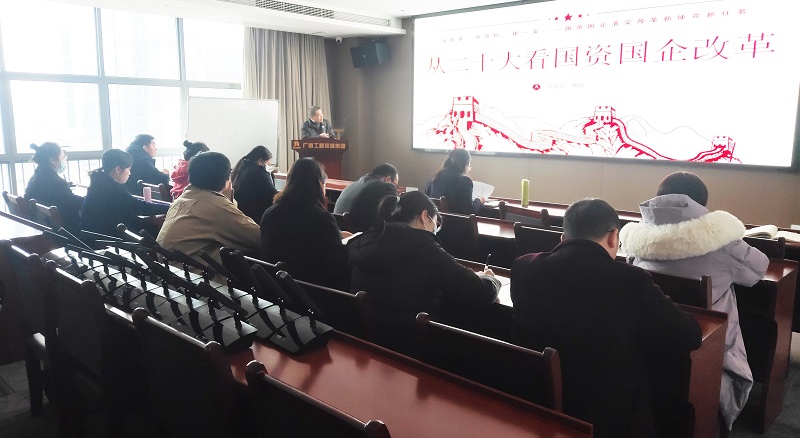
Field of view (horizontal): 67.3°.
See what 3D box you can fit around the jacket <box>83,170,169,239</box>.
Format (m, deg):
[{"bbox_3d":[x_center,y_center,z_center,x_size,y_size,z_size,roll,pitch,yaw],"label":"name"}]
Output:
[{"bbox_3d":[-1.892,0.018,4.103,0.523,0.671,0.671,8,12,40],"label":"jacket"}]

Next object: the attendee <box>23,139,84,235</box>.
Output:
[{"bbox_3d":[-3.157,-0.035,5.657,0.480,1.340,0.740,9,13,42],"label":"attendee"}]

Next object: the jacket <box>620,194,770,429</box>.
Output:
[{"bbox_3d":[1.366,0.409,2.849,0.640,1.260,0.800,9,13,43],"label":"jacket"}]

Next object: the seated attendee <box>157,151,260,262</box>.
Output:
[{"bbox_3d":[-0.950,0.269,3.551,0.640,1.280,0.800,9,13,43],"label":"seated attendee"}]

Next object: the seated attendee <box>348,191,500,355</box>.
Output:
[{"bbox_3d":[0.106,0.476,2.593,0.580,1.200,0.780,9,13,43],"label":"seated attendee"}]

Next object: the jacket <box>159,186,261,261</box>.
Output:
[{"bbox_3d":[-1.160,0.148,3.756,0.570,0.700,0.500,9,13,42],"label":"jacket"}]

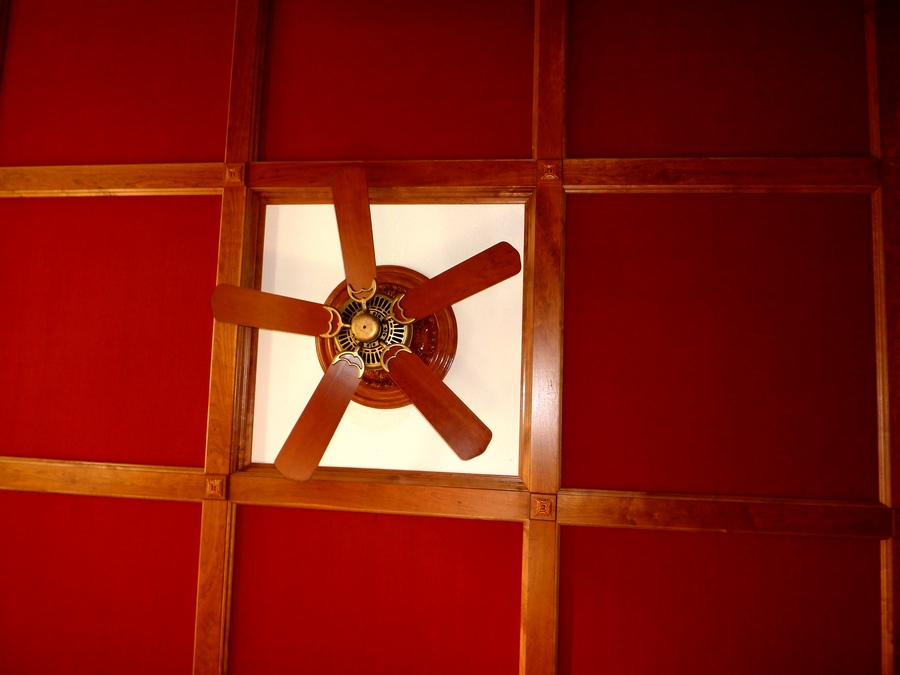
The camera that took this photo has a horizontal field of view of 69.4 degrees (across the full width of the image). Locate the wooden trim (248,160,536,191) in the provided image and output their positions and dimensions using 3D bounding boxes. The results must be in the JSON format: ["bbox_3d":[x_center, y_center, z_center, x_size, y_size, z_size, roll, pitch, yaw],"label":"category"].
[{"bbox_3d":[-0.261,-0.706,2.828,1.270,0.045,0.119,1,-95,7],"label":"wooden trim"}]

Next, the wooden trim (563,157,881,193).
[{"bbox_3d":[1.108,-0.667,2.661,1.261,0.045,0.138,1,-95,7],"label":"wooden trim"}]

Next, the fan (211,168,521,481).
[{"bbox_3d":[-0.316,-0.040,2.636,1.240,0.400,1.240,1,-95,7],"label":"fan"}]

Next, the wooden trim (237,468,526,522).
[{"bbox_3d":[-0.308,0.665,2.705,1.270,0.045,0.122,1,-95,7],"label":"wooden trim"}]

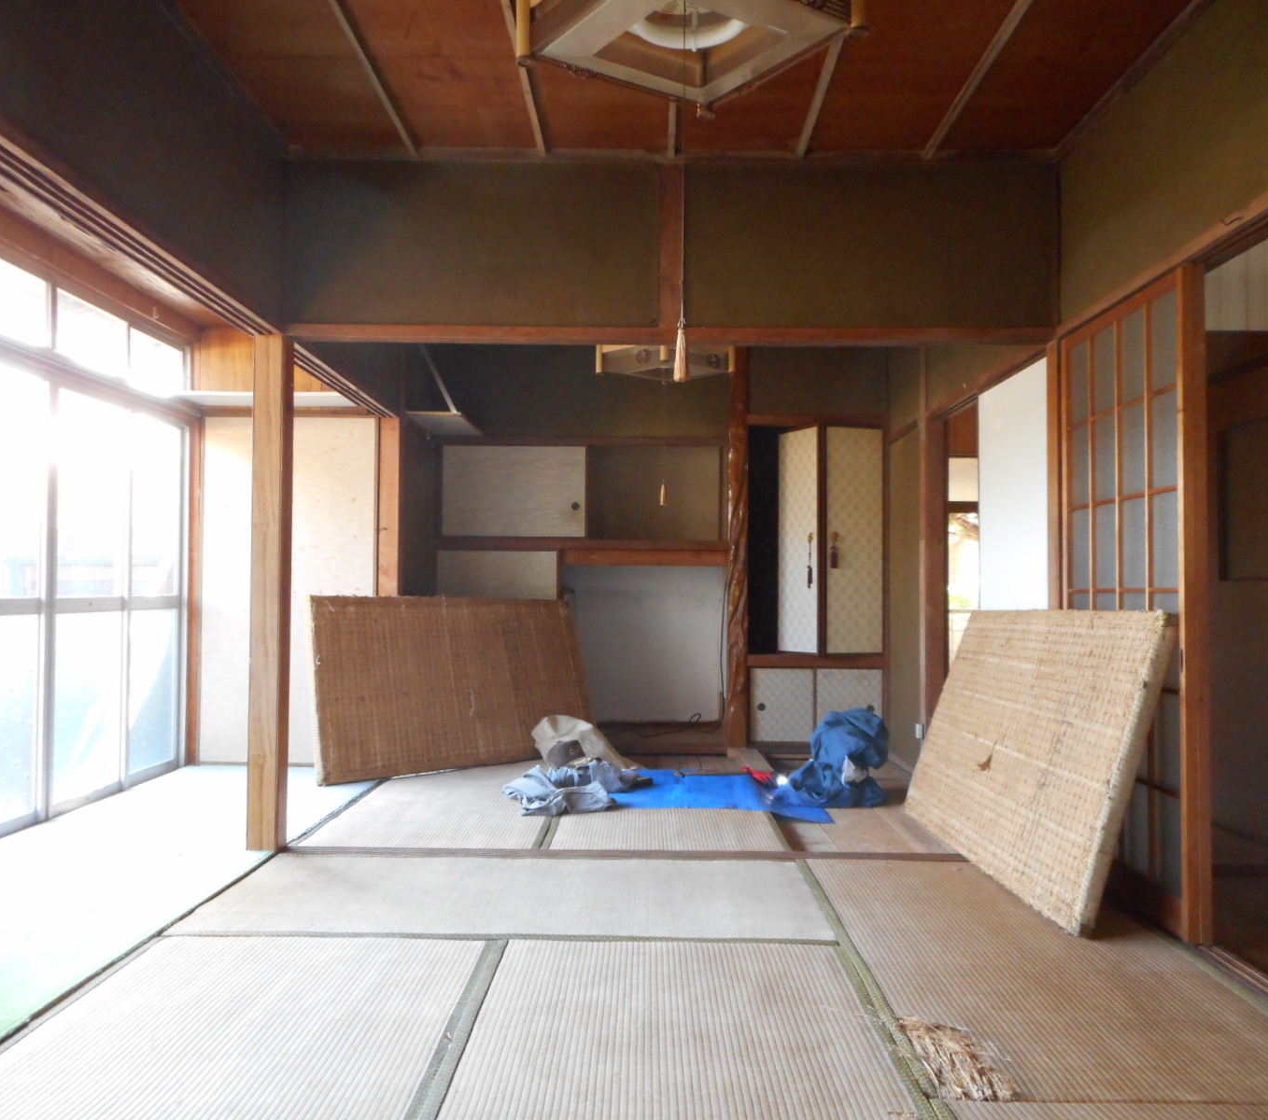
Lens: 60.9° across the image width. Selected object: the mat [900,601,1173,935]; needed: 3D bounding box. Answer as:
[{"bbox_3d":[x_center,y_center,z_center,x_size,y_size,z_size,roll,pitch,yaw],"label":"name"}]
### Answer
[{"bbox_3d":[1.315,0.605,3.731,0.052,0.885,1.720,17,-2,1],"label":"mat"}]

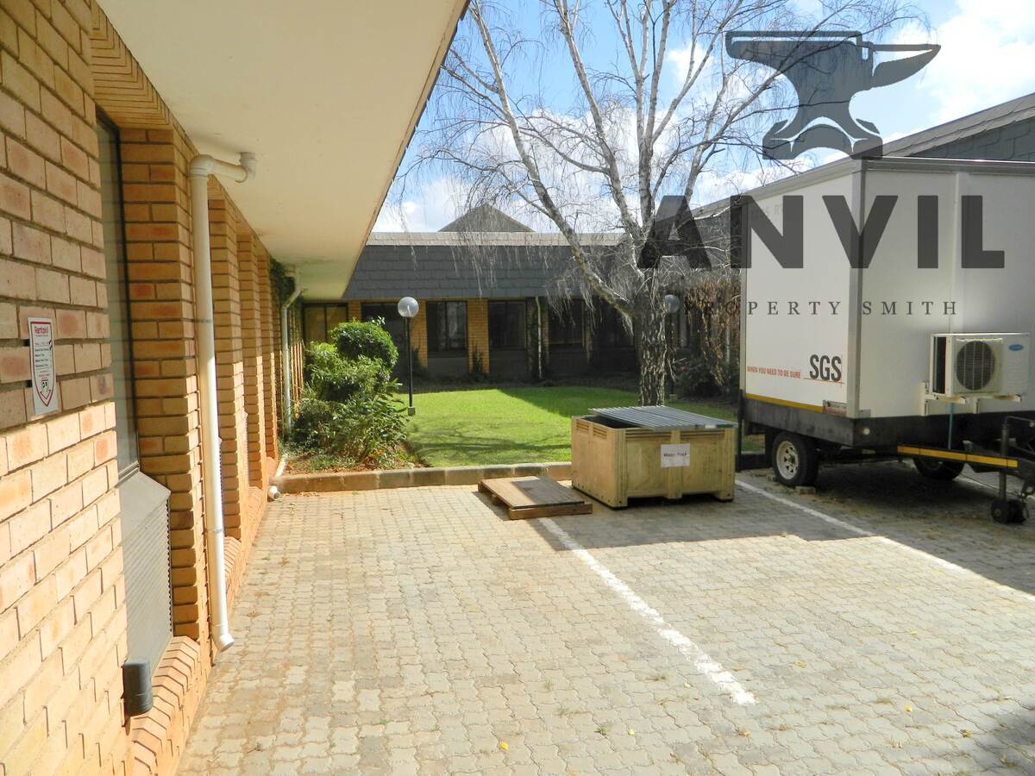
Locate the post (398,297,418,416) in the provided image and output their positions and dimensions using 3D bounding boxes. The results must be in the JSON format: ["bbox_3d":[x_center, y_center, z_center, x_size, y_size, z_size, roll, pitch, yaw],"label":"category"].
[{"bbox_3d":[-1.941,-0.562,13.349,0.380,2.120,0.380,-2,4,-14],"label":"post"}]

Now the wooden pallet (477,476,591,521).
[{"bbox_3d":[0.143,1.047,7.205,0.760,0.120,1.260,-2,4,-14],"label":"wooden pallet"}]

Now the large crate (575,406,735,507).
[{"bbox_3d":[1.321,0.694,7.454,1.220,0.735,1.070,-2,4,-14],"label":"large crate"}]

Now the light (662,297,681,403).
[{"bbox_3d":[3.173,-0.815,15.228,0.370,2.130,0.370,-2,4,-14],"label":"light"}]

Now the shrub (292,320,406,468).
[{"bbox_3d":[-2.079,-0.010,9.294,1.380,1.630,1.400,-2,4,-14],"label":"shrub"}]

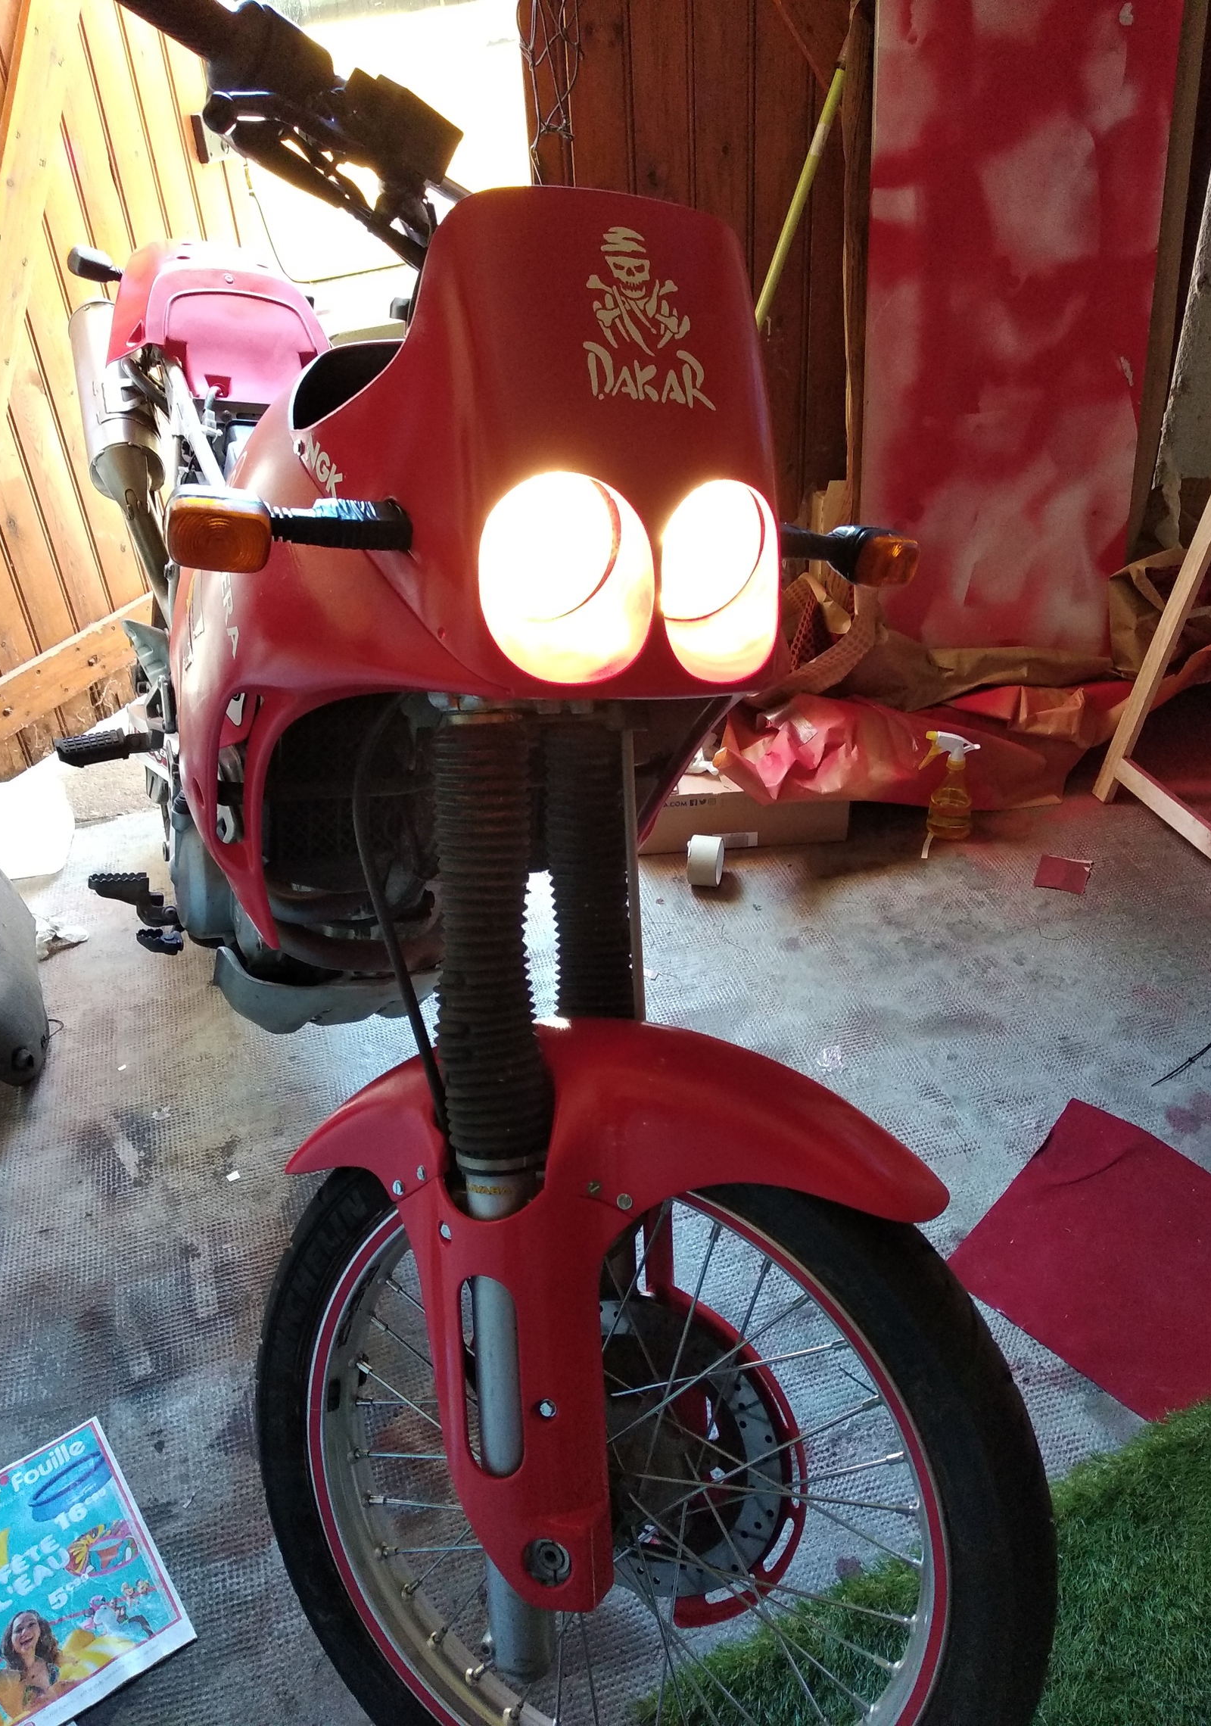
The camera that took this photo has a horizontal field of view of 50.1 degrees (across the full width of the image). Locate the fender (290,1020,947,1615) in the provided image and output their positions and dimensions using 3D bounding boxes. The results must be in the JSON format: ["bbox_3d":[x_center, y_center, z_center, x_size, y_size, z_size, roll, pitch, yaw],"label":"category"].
[{"bbox_3d":[-0.022,0.328,1.056,0.560,0.430,0.255,13,10,22],"label":"fender"}]

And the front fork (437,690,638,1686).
[{"bbox_3d":[-0.032,0.213,1.052,0.085,0.805,0.255,0,5,24],"label":"front fork"}]

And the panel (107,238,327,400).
[{"bbox_3d":[-0.593,-0.829,1.976,0.296,0.190,0.380,-4,32,-26],"label":"panel"}]

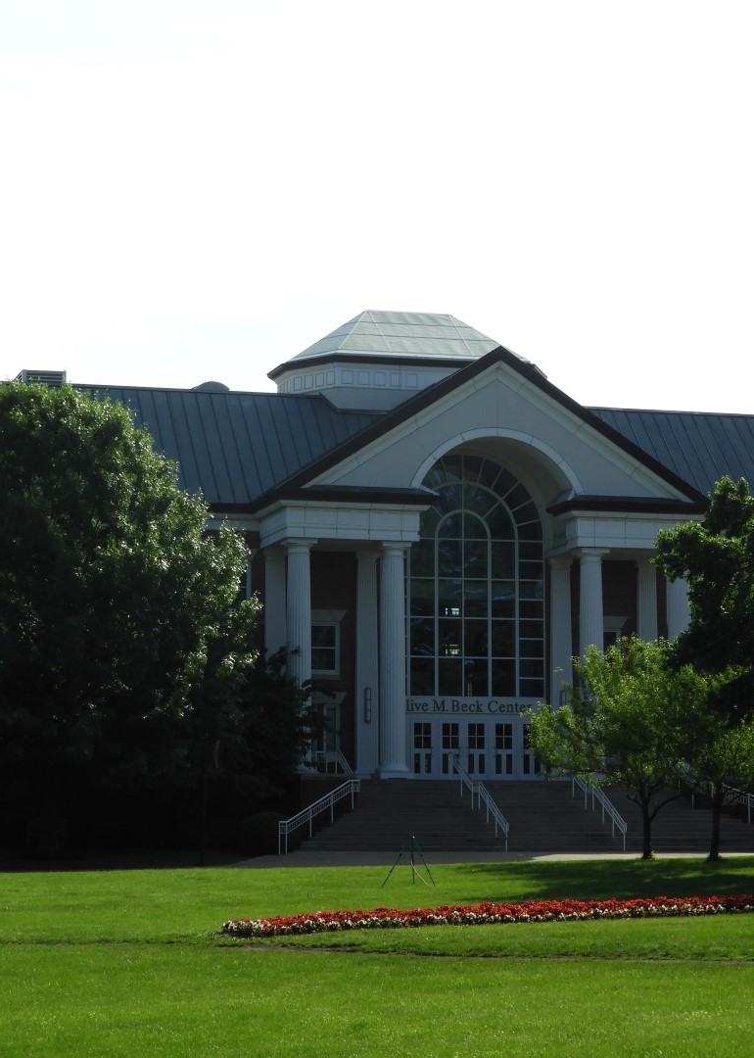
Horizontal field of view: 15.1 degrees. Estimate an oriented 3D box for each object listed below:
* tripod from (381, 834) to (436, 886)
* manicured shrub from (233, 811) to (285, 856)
[{"bbox_3d":[0.707,7.322,63.077,1.180,1.186,1.050,0,-6,0],"label":"tripod"},{"bbox_3d":[-3.665,9.697,90.785,1.850,1.395,1.800,2,-7,-15],"label":"manicured shrub"}]

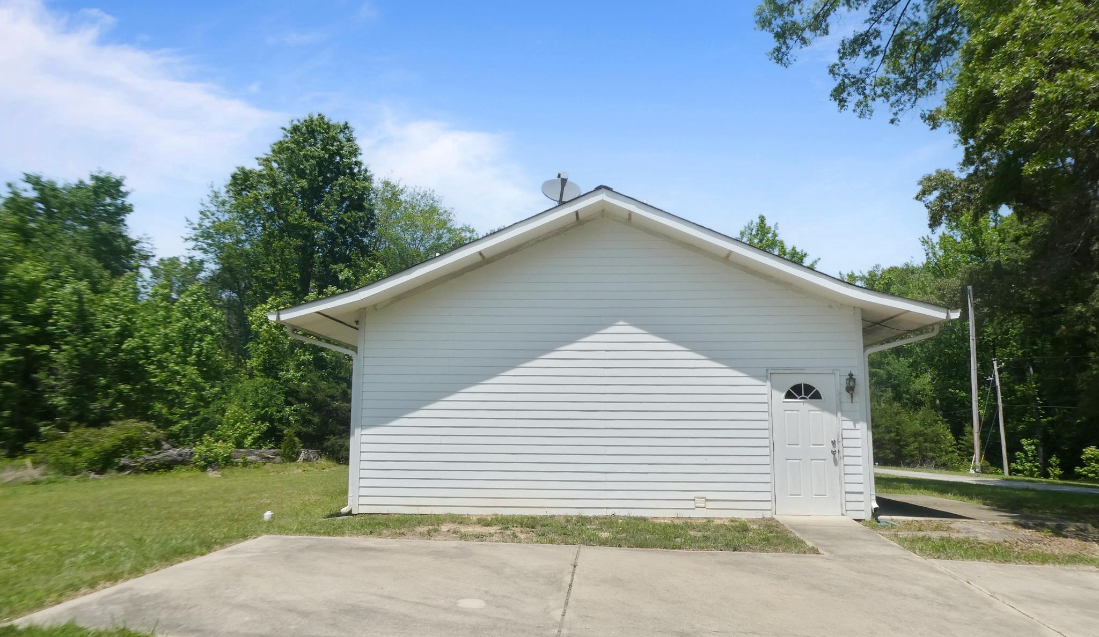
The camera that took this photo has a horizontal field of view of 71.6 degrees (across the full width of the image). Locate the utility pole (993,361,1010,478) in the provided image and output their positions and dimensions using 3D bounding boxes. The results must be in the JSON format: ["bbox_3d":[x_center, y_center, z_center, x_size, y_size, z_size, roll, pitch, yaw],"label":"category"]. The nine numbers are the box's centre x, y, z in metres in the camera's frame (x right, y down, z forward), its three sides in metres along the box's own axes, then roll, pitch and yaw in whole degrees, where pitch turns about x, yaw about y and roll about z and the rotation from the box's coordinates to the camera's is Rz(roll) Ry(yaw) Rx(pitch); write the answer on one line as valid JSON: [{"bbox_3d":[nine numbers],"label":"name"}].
[{"bbox_3d":[23.921,5.226,40.384,0.220,6.139,0.220,-6,-8,30],"label":"utility pole"}]

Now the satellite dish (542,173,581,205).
[{"bbox_3d":[0.176,-1.979,11.987,0.600,0.560,0.550,0,-6,0],"label":"satellite dish"}]

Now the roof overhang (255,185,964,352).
[{"bbox_3d":[0.805,-0.924,10.805,9.420,1.940,0.070,0,-6,3],"label":"roof overhang"}]

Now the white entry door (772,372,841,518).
[{"bbox_3d":[3.696,1.808,10.971,0.920,2.030,0.050,0,-6,3],"label":"white entry door"}]

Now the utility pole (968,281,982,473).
[{"bbox_3d":[23.110,3.246,41.523,0.270,10.101,0.270,-3,-7,29],"label":"utility pole"}]

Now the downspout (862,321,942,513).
[{"bbox_3d":[5.119,1.428,10.962,1.080,2.700,0.100,0,-6,3],"label":"downspout"}]

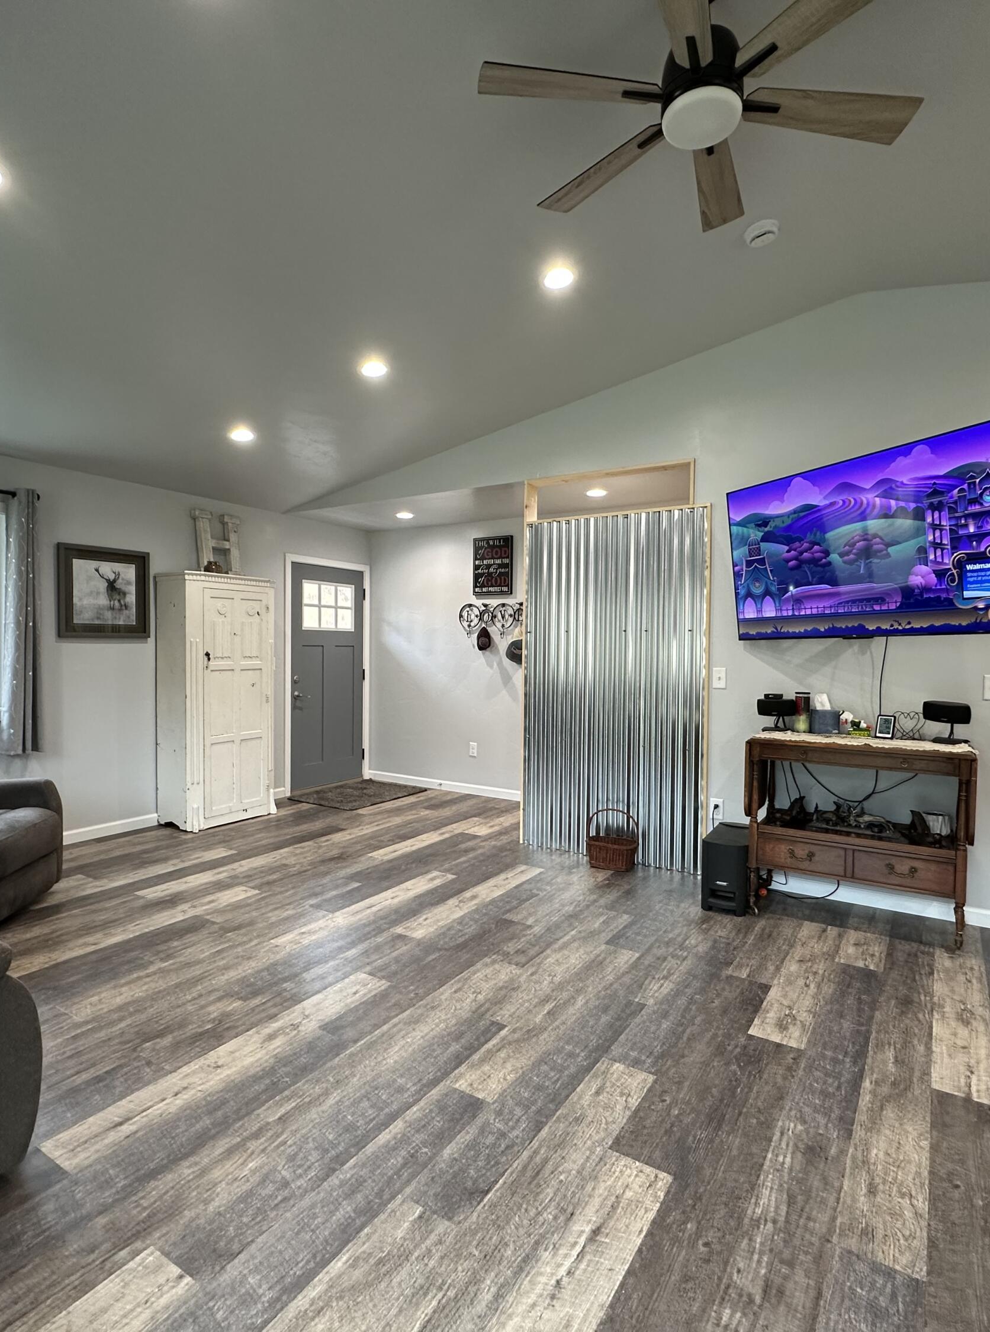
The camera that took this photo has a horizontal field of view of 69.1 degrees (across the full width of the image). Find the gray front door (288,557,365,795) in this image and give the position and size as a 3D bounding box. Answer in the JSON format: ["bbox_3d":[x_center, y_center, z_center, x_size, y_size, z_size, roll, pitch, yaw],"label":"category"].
[{"bbox_3d":[-1.544,0.100,6.711,0.050,2.035,0.910,2,2,32],"label":"gray front door"}]

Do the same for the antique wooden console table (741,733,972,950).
[{"bbox_3d":[1.778,0.817,3.545,0.970,0.866,0.440,1,2,30],"label":"antique wooden console table"}]

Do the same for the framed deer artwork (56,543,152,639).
[{"bbox_3d":[-2.638,-0.493,4.887,0.030,0.607,0.625,2,2,32],"label":"framed deer artwork"}]

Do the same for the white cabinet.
[{"bbox_3d":[-2.091,0.247,5.439,0.400,1.826,0.780,2,2,32],"label":"white cabinet"}]

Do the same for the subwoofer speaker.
[{"bbox_3d":[1.249,1.063,3.766,0.210,0.352,0.400,2,2,32],"label":"subwoofer speaker"}]

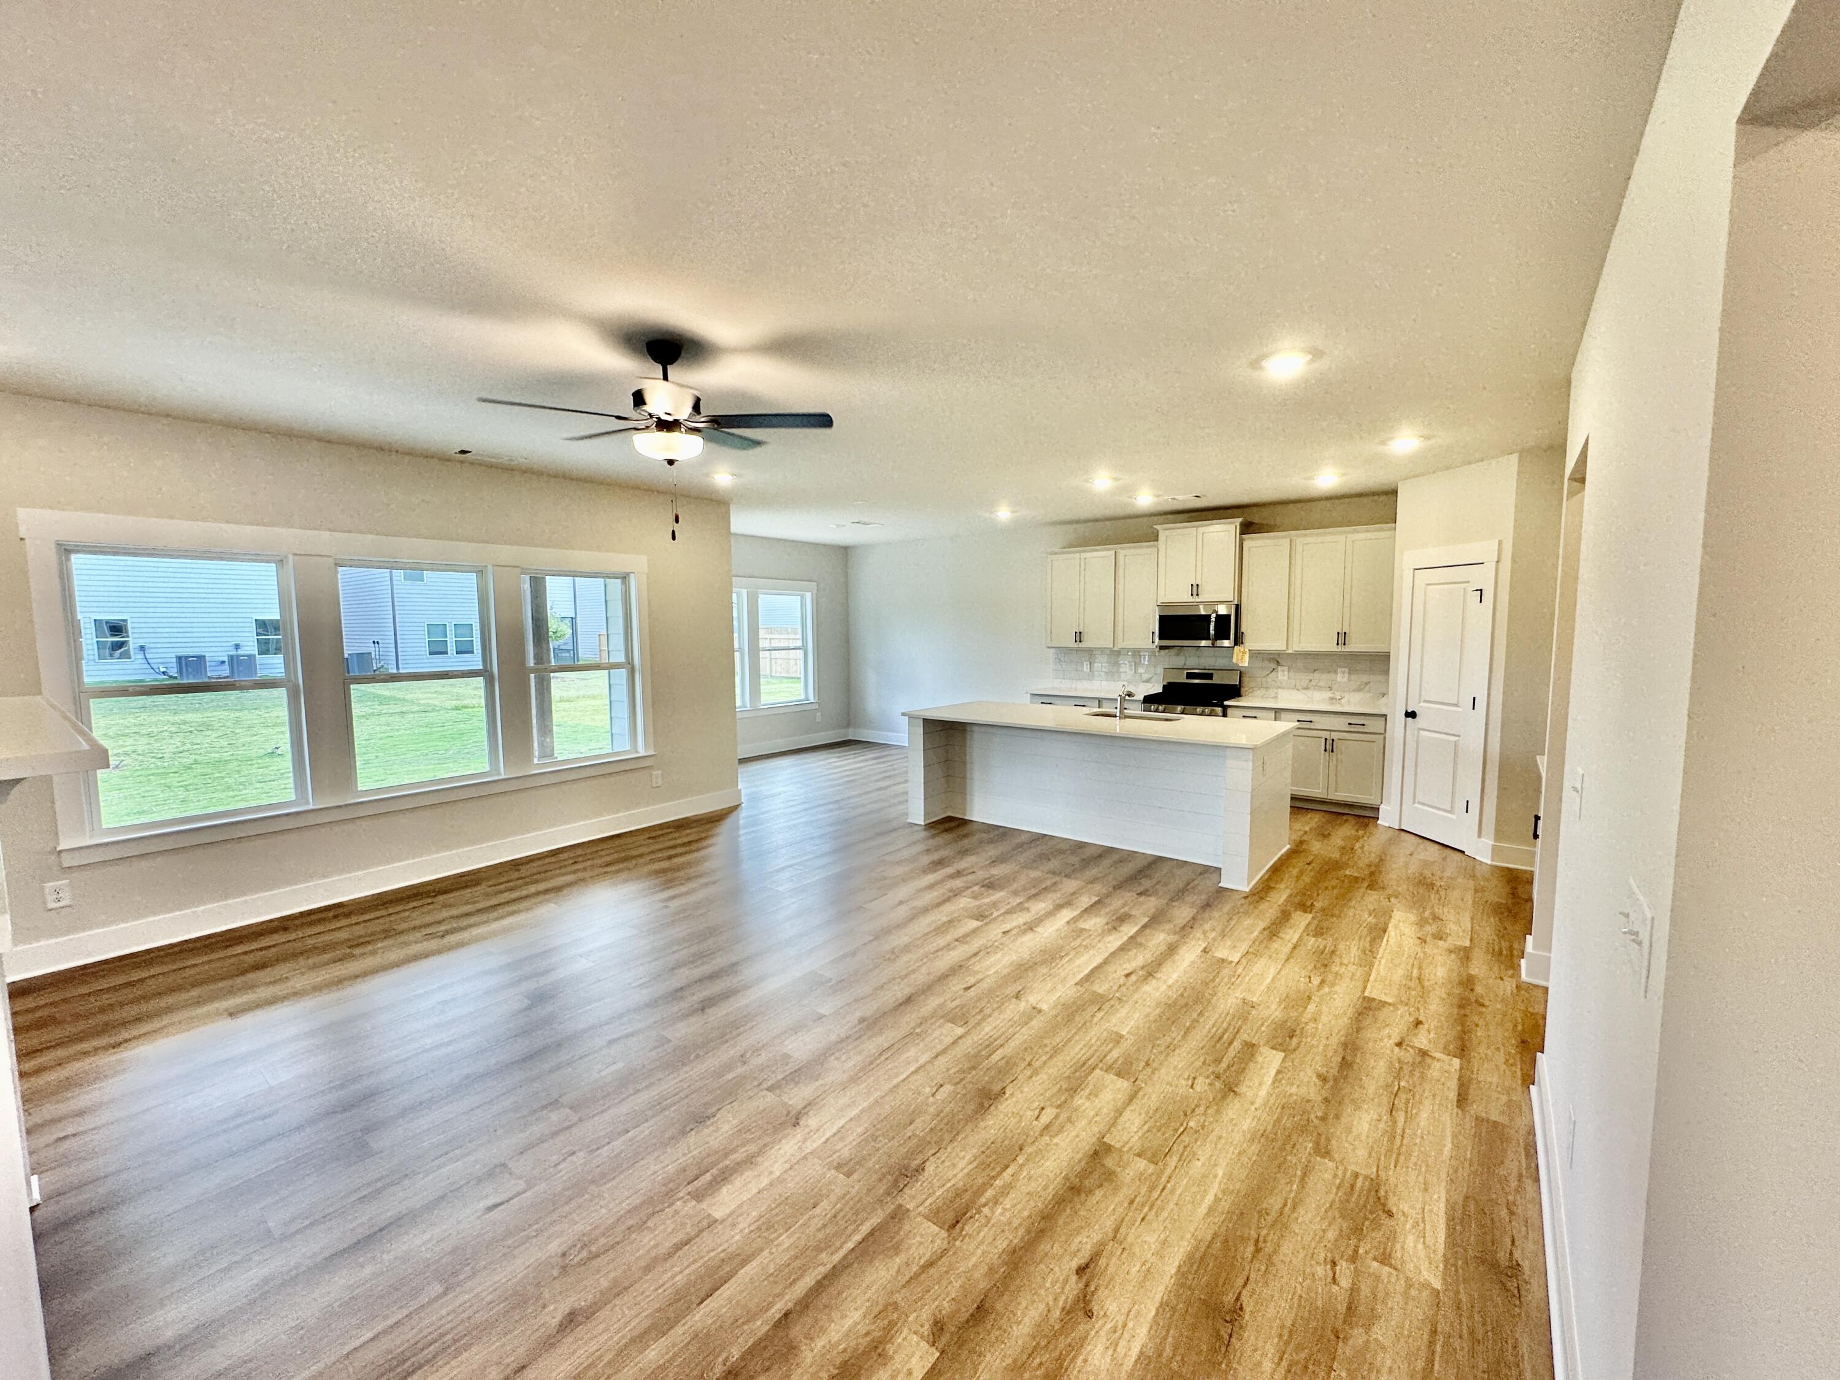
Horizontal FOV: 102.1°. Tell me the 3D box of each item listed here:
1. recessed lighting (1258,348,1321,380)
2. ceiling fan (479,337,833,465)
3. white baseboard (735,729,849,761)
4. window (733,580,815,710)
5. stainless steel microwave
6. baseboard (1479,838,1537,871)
[{"bbox_3d":[1.612,-1.424,3.267,0.180,0.030,0.180,3,6,38],"label":"recessed lighting"},{"bbox_3d":[-0.995,-1.120,2.915,1.280,0.470,1.280,3,6,38],"label":"ceiling fan"},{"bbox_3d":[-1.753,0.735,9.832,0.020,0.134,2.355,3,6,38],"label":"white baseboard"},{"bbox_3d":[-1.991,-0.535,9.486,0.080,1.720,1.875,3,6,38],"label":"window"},{"bbox_3d":[2.792,-0.633,7.362,0.768,0.407,0.400,3,6,38],"label":"stainless steel microwave"},{"bbox_3d":[3.886,1.099,4.877,0.261,0.134,0.020,3,6,38],"label":"baseboard"}]

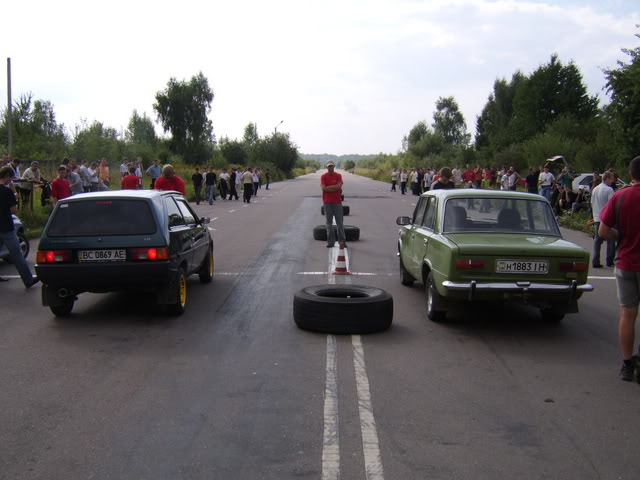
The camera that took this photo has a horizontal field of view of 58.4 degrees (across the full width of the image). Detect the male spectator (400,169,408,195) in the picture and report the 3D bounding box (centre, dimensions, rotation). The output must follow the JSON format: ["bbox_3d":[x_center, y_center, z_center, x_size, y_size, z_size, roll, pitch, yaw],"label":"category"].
[{"bbox_3d":[5.840,-3.980,39.606,0.500,1.730,0.340,3,8,24],"label":"male spectator"}]

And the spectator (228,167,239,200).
[{"bbox_3d":[-4.752,-3.063,31.664,0.500,1.760,0.500,2,7,17],"label":"spectator"}]

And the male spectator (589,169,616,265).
[{"bbox_3d":[5.137,-0.362,10.385,0.550,1.760,0.420,5,9,33],"label":"male spectator"}]

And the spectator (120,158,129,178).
[{"bbox_3d":[-9.169,-2.994,27.000,0.500,1.740,0.320,-3,8,-27],"label":"spectator"}]

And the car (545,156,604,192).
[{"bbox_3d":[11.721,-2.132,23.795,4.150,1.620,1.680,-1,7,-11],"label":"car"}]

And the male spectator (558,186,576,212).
[{"bbox_3d":[8.201,-1.263,18.990,0.580,0.950,0.750,5,9,33],"label":"male spectator"}]

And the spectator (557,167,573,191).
[{"bbox_3d":[8.865,-1.760,20.700,0.580,1.740,0.420,6,9,37],"label":"spectator"}]

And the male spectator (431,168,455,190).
[{"bbox_3d":[2.252,-0.479,10.600,0.500,1.700,0.330,1,7,3],"label":"male spectator"}]

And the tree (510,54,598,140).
[{"bbox_3d":[19.921,-9.969,48.685,7.400,11.220,7.400,0,7,0],"label":"tree"}]

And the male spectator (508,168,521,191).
[{"bbox_3d":[6.926,-1.717,20.407,0.520,1.750,0.340,6,9,41],"label":"male spectator"}]

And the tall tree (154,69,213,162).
[{"bbox_3d":[-13.359,-10.853,56.088,6.200,10.770,6.000,0,7,0],"label":"tall tree"}]

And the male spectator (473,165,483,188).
[{"bbox_3d":[6.433,-2.181,23.407,0.500,1.750,0.360,3,8,26],"label":"male spectator"}]

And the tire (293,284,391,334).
[{"bbox_3d":[0.263,0.742,6.360,1.090,0.320,1.090,0,7,0],"label":"tire"}]

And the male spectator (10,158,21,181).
[{"bbox_3d":[-9.764,-1.739,18.406,0.320,1.740,0.500,5,9,37],"label":"male spectator"}]

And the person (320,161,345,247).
[{"bbox_3d":[0.262,-0.747,12.010,0.500,1.800,0.340,0,7,-1],"label":"person"}]

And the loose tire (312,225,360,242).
[{"bbox_3d":[0.409,-0.200,13.800,1.100,0.310,1.100,0,7,0],"label":"loose tire"}]

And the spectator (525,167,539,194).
[{"bbox_3d":[8.304,-1.964,22.500,0.500,1.750,0.360,2,8,17],"label":"spectator"}]

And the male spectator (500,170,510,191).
[{"bbox_3d":[7.058,-1.781,21.747,0.420,1.700,0.520,4,8,26],"label":"male spectator"}]

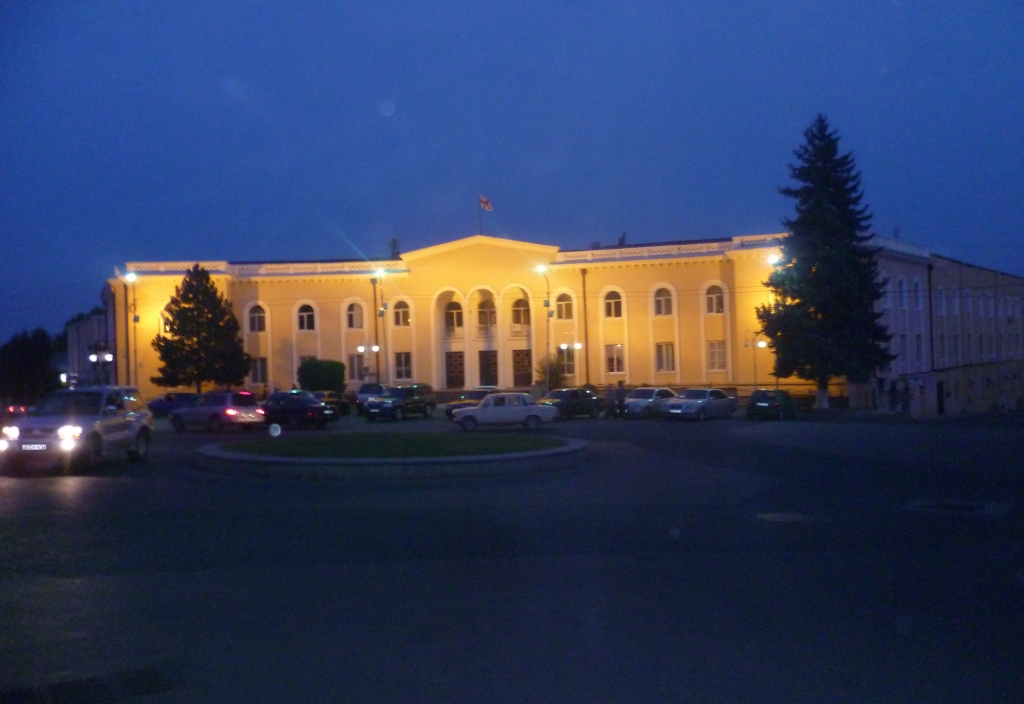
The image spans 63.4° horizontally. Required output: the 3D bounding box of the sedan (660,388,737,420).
[{"bbox_3d":[9.049,2.473,40.014,1.780,1.430,4.750,-2,-1,34],"label":"sedan"}]

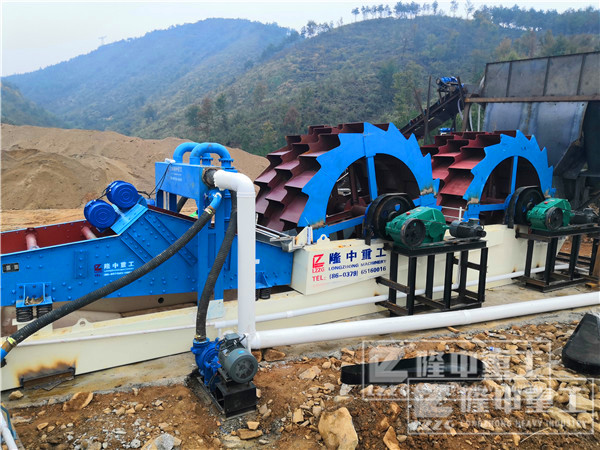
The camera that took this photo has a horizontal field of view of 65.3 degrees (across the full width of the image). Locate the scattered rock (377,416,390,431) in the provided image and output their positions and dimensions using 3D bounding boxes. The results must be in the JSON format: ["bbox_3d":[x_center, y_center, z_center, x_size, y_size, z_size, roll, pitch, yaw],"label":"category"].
[{"bbox_3d":[0.723,1.718,4.050,0.120,0.090,0.090,3,9,11],"label":"scattered rock"}]

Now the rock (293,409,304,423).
[{"bbox_3d":[-0.013,1.710,4.200,0.110,0.100,0.090,1,9,0],"label":"rock"}]

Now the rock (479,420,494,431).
[{"bbox_3d":[1.591,1.704,3.972,0.115,0.060,0.080,5,9,23],"label":"rock"}]

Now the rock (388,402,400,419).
[{"bbox_3d":[0.849,1.646,4.152,0.100,0.100,0.100,3,9,13],"label":"rock"}]

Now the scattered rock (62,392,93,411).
[{"bbox_3d":[-2.101,1.667,4.420,0.270,0.090,0.170,-3,10,-26],"label":"scattered rock"}]

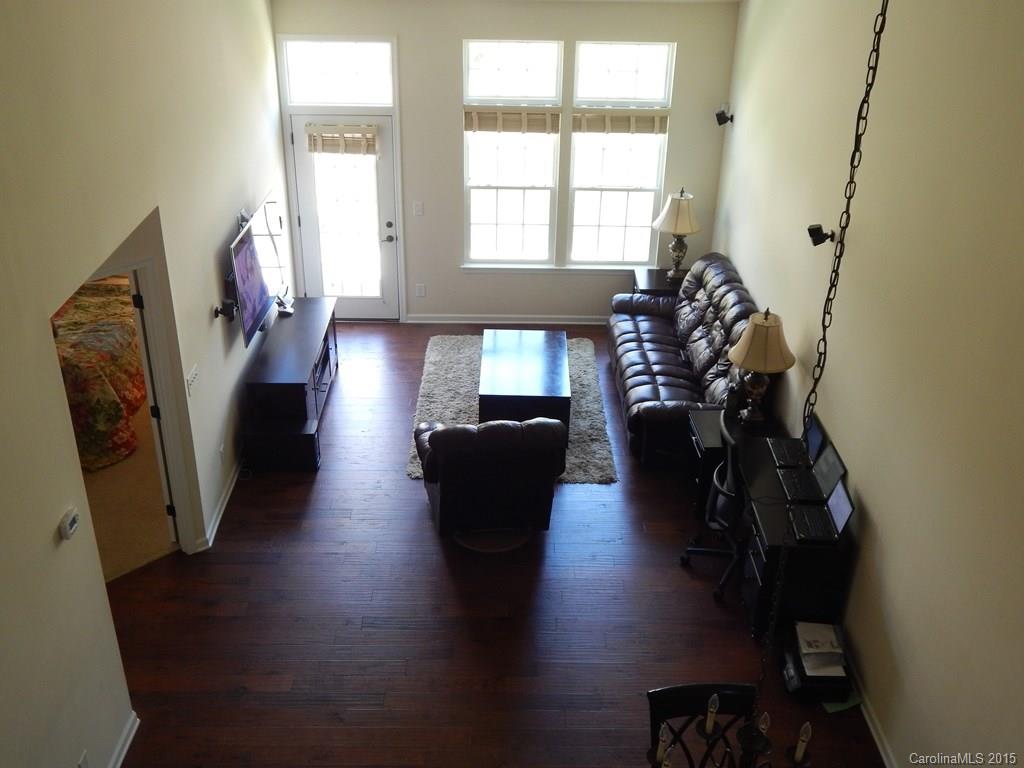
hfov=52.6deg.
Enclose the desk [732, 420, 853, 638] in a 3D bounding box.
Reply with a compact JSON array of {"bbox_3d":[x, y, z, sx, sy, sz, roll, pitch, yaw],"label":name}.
[{"bbox_3d":[1.682,0.953,6.624,0.500,0.730,1.240,1,27,-1],"label":"desk"}]

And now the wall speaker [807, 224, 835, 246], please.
[{"bbox_3d":[1.910,-0.916,6.409,0.150,0.125,0.085,-19,26,9],"label":"wall speaker"}]

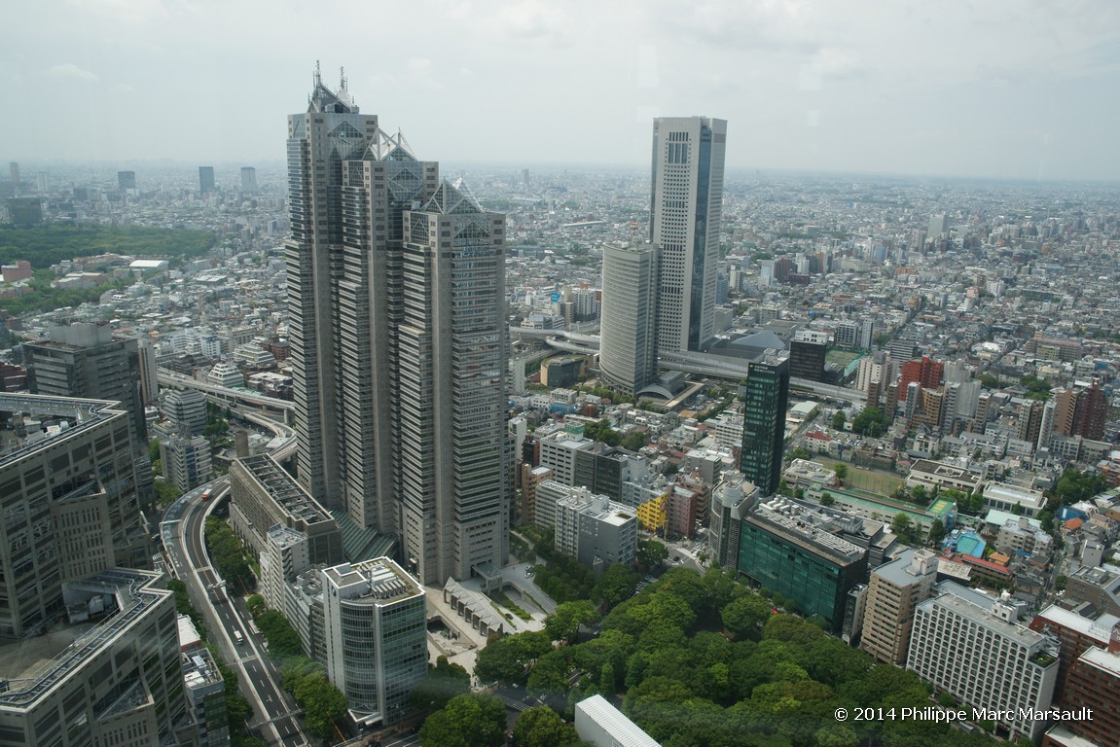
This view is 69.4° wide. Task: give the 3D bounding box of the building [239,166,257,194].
[{"bbox_3d":[-1454.090,-894.000,3785.340,46.000,134.000,42.000,4,15,9],"label":"building"}]

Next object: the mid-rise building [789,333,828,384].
[{"bbox_3d":[224.270,-11.430,731.610,29.000,50.000,21.500,8,16,23],"label":"mid-rise building"}]

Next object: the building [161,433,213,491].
[{"bbox_3d":[-223.110,52.850,485.110,22.600,32.500,17.000,9,16,27],"label":"building"}]

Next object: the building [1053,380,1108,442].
[{"bbox_3d":[399.980,29.800,622.590,31.000,42.000,21.000,9,17,29],"label":"building"}]

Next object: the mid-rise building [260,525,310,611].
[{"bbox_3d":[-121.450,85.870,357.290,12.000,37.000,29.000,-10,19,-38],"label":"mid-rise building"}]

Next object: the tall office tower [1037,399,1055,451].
[{"bbox_3d":[359.480,39.800,595.760,6.200,38.200,15.000,13,19,37],"label":"tall office tower"}]

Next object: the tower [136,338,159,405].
[{"bbox_3d":[-325.060,-0.440,639.170,8.800,54.000,8.500,9,17,29],"label":"tower"}]

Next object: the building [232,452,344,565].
[{"bbox_3d":[-145.460,72.670,418.020,24.500,31.000,107.000,-10,18,-36],"label":"building"}]

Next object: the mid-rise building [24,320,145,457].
[{"bbox_3d":[-250.070,26.130,433.860,36.300,109.000,37.000,7,16,22],"label":"mid-rise building"}]

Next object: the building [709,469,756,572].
[{"bbox_3d":[89.020,74.590,416.810,18.000,41.000,36.000,8,16,26],"label":"building"}]

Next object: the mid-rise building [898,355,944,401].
[{"bbox_3d":[308.930,6.410,693.440,33.000,42.000,21.000,8,16,24],"label":"mid-rise building"}]

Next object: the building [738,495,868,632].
[{"bbox_3d":[117.170,91.260,389.380,24.500,38.500,56.400,-10,19,-36],"label":"building"}]

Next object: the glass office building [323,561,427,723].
[{"bbox_3d":[-70.200,100.670,309.020,25.200,49.500,33.900,-10,19,-36],"label":"glass office building"}]

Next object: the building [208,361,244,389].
[{"bbox_3d":[-286.090,1.520,692.180,23.000,25.000,20.500,12,18,36],"label":"building"}]

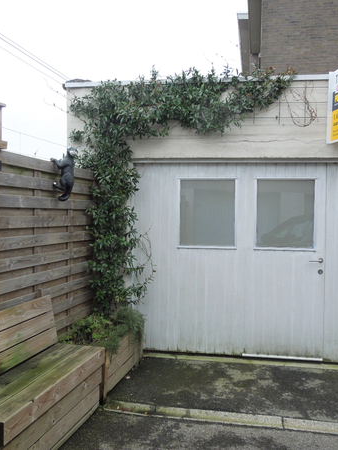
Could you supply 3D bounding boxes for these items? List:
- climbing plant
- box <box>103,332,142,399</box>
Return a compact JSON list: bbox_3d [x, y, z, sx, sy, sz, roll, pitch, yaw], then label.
[{"bbox_3d":[0.084,-0.358,4.365,2.262,2.475,0.364,1,2,9],"label":"climbing plant"},{"bbox_3d":[-0.678,1.206,4.125,0.606,0.404,1.010,1,2,15],"label":"box"}]

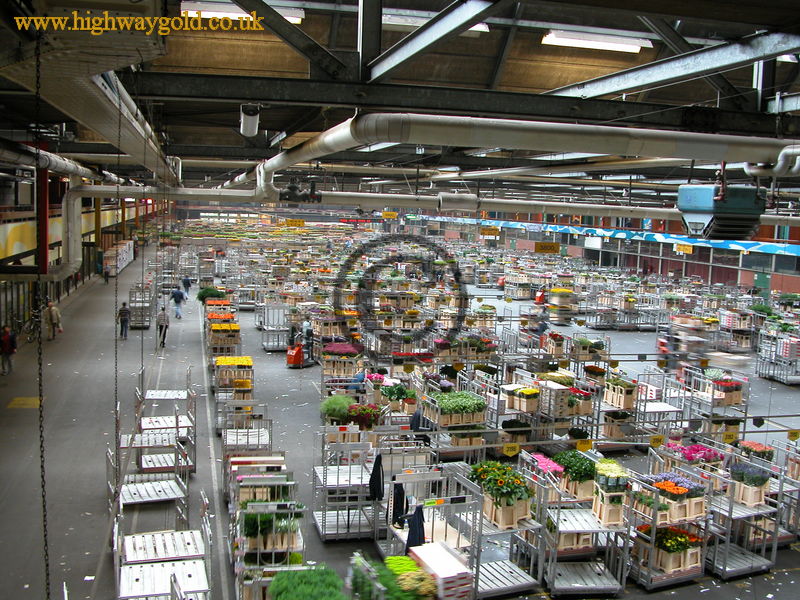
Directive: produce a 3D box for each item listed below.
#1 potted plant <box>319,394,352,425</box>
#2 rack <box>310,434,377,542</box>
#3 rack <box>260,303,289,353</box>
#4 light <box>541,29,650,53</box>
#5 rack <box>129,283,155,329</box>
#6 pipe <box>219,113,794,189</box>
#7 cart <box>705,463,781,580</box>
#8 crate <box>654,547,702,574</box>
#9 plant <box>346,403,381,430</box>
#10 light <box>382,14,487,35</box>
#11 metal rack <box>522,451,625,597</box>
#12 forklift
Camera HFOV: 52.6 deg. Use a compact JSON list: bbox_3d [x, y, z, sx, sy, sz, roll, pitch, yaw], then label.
[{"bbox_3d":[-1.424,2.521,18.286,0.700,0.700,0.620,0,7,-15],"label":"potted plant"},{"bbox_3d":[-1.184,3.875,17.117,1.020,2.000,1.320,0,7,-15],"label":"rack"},{"bbox_3d":[-5.697,1.254,37.422,1.020,2.000,1.300,0,7,-15],"label":"rack"},{"bbox_3d":[2.515,-3.284,10.283,1.500,0.130,0.240,0,7,-15],"label":"light"},{"bbox_3d":[-13.387,0.459,41.779,1.020,1.950,1.300,0,7,-15],"label":"rack"},{"bbox_3d":[-2.093,-4.005,26.009,5.350,0.340,35.000,0,7,-15],"label":"pipe"},{"bbox_3d":[6.682,4.325,16.085,1.330,1.960,1.020,-1,8,-25],"label":"cart"},{"bbox_3d":[5.389,4.931,15.578,0.780,0.380,0.420,-1,8,-27],"label":"crate"},{"bbox_3d":[-0.828,2.689,18.359,0.700,0.660,0.600,0,7,-15],"label":"plant"},{"bbox_3d":[0.347,-3.297,9.678,1.500,0.130,0.260,0,7,-15],"label":"light"},{"bbox_3d":[3.384,4.316,15.080,1.330,1.950,1.020,2,7,-5],"label":"metal rack"},{"bbox_3d":[-4.173,1.932,34.209,0.850,1.540,1.550,4,7,17],"label":"forklift"}]

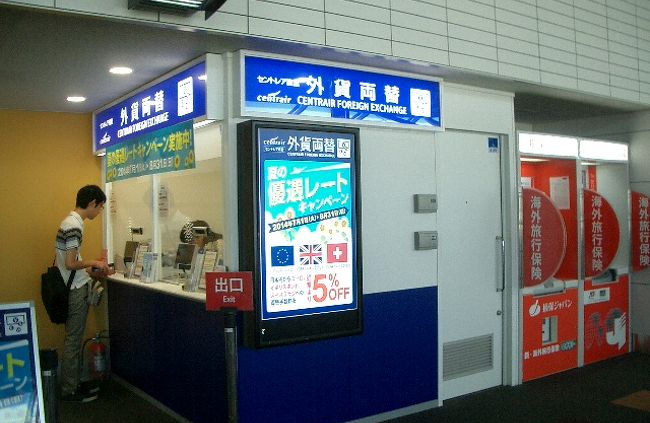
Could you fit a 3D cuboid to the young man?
[{"bbox_3d":[-2.007,0.653,5.460,0.450,1.736,0.430,-1,-1,-41],"label":"young man"}]

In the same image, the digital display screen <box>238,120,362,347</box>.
[{"bbox_3d":[-0.141,0.135,4.172,0.777,1.335,0.200,-1,-1,-34],"label":"digital display screen"}]

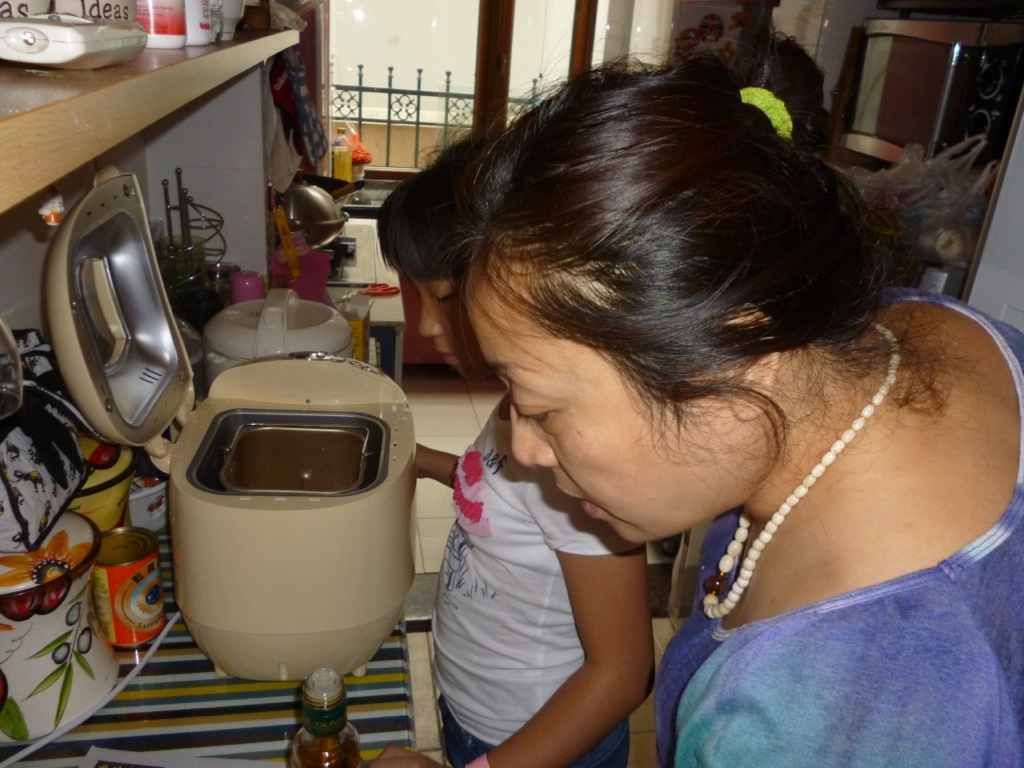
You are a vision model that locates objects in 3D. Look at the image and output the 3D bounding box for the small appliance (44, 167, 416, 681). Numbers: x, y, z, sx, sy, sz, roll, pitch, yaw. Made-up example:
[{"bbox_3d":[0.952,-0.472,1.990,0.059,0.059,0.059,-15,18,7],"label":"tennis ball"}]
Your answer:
[{"bbox_3d":[-0.284,0.023,0.947,0.347,0.526,0.368,0,23,-11],"label":"small appliance"}]

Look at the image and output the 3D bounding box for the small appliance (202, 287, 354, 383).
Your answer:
[{"bbox_3d":[-0.402,-0.035,1.430,0.250,0.245,0.262,0,23,-11],"label":"small appliance"}]

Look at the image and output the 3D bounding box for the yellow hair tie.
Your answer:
[{"bbox_3d":[0.130,-0.138,0.435,0.043,0.043,0.014,0,31,36],"label":"yellow hair tie"}]

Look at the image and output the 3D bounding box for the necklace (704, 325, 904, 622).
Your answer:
[{"bbox_3d":[0.155,0.052,0.496,0.052,0.212,0.135,19,18,-18],"label":"necklace"}]

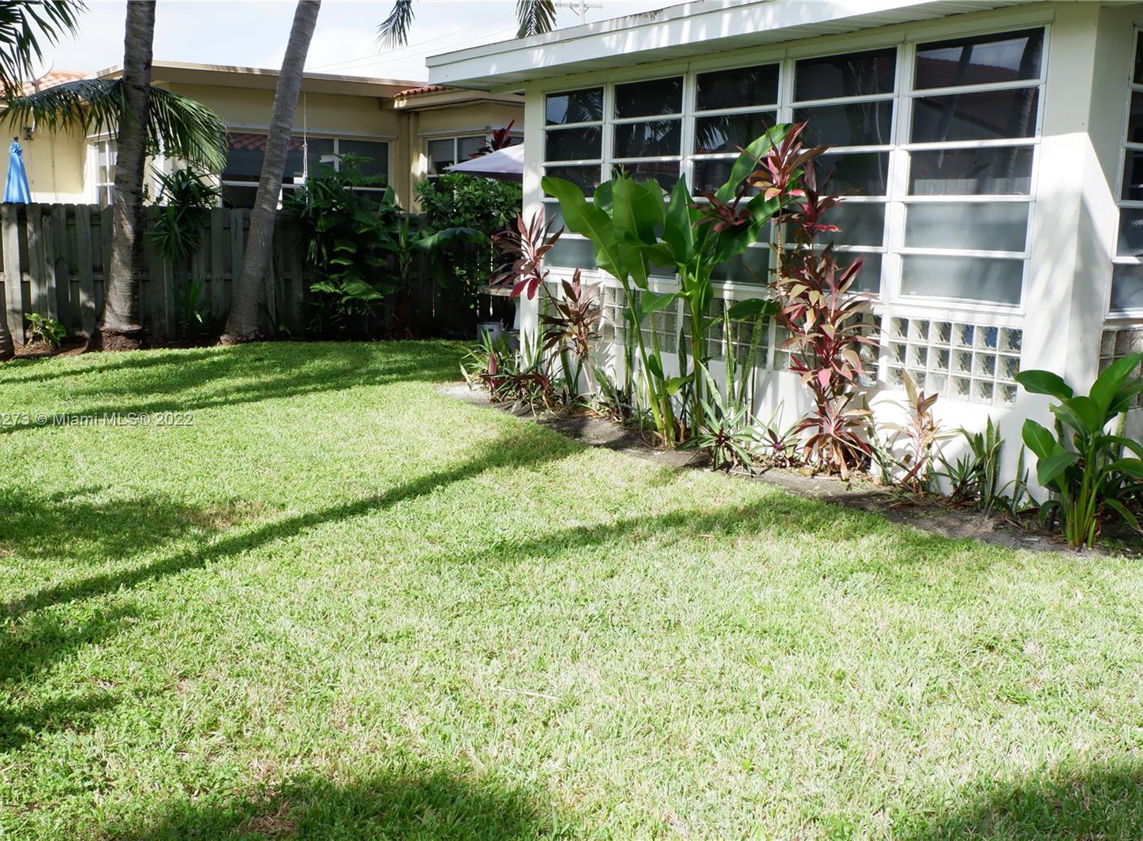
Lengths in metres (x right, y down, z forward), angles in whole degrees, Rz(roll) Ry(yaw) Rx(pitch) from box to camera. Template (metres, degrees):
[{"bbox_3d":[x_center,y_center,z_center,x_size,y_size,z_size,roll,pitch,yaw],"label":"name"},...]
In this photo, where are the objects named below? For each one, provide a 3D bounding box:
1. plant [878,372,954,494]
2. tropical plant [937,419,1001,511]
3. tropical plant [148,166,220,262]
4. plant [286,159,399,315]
[{"bbox_3d":[2.047,0.073,6.660,0.435,0.734,0.392,4,10,17],"label":"plant"},{"bbox_3d":[2.269,0.253,6.420,0.345,0.533,0.310,5,11,20],"label":"tropical plant"},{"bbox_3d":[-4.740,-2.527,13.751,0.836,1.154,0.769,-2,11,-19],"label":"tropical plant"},{"bbox_3d":[-2.921,-2.302,14.352,1.460,2.006,1.241,-1,10,-11],"label":"plant"}]

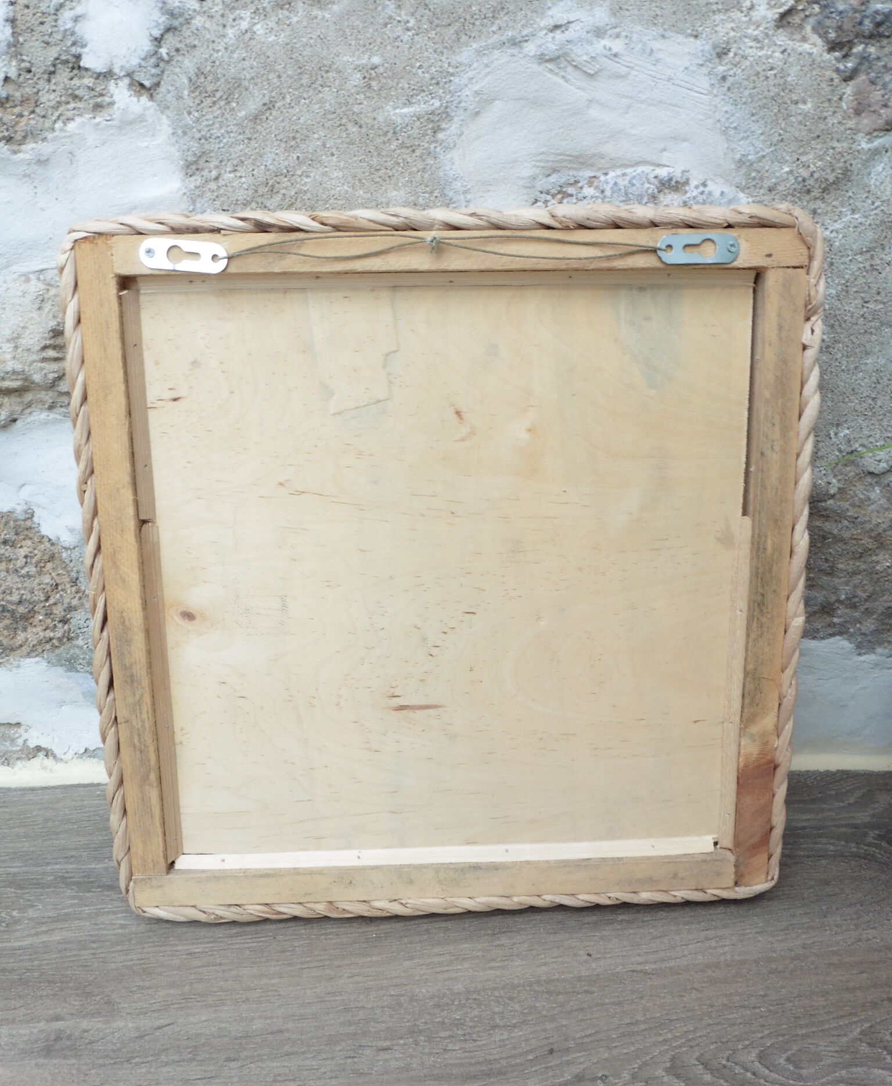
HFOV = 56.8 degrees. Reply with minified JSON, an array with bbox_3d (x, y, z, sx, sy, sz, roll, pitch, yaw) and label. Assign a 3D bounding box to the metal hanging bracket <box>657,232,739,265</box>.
[{"bbox_3d":[0.171,-0.199,0.557,0.058,0.020,0.002,-2,10,-2],"label":"metal hanging bracket"}]

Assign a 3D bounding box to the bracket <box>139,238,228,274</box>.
[{"bbox_3d":[-0.174,-0.190,0.547,0.058,0.020,0.002,4,10,-3],"label":"bracket"}]

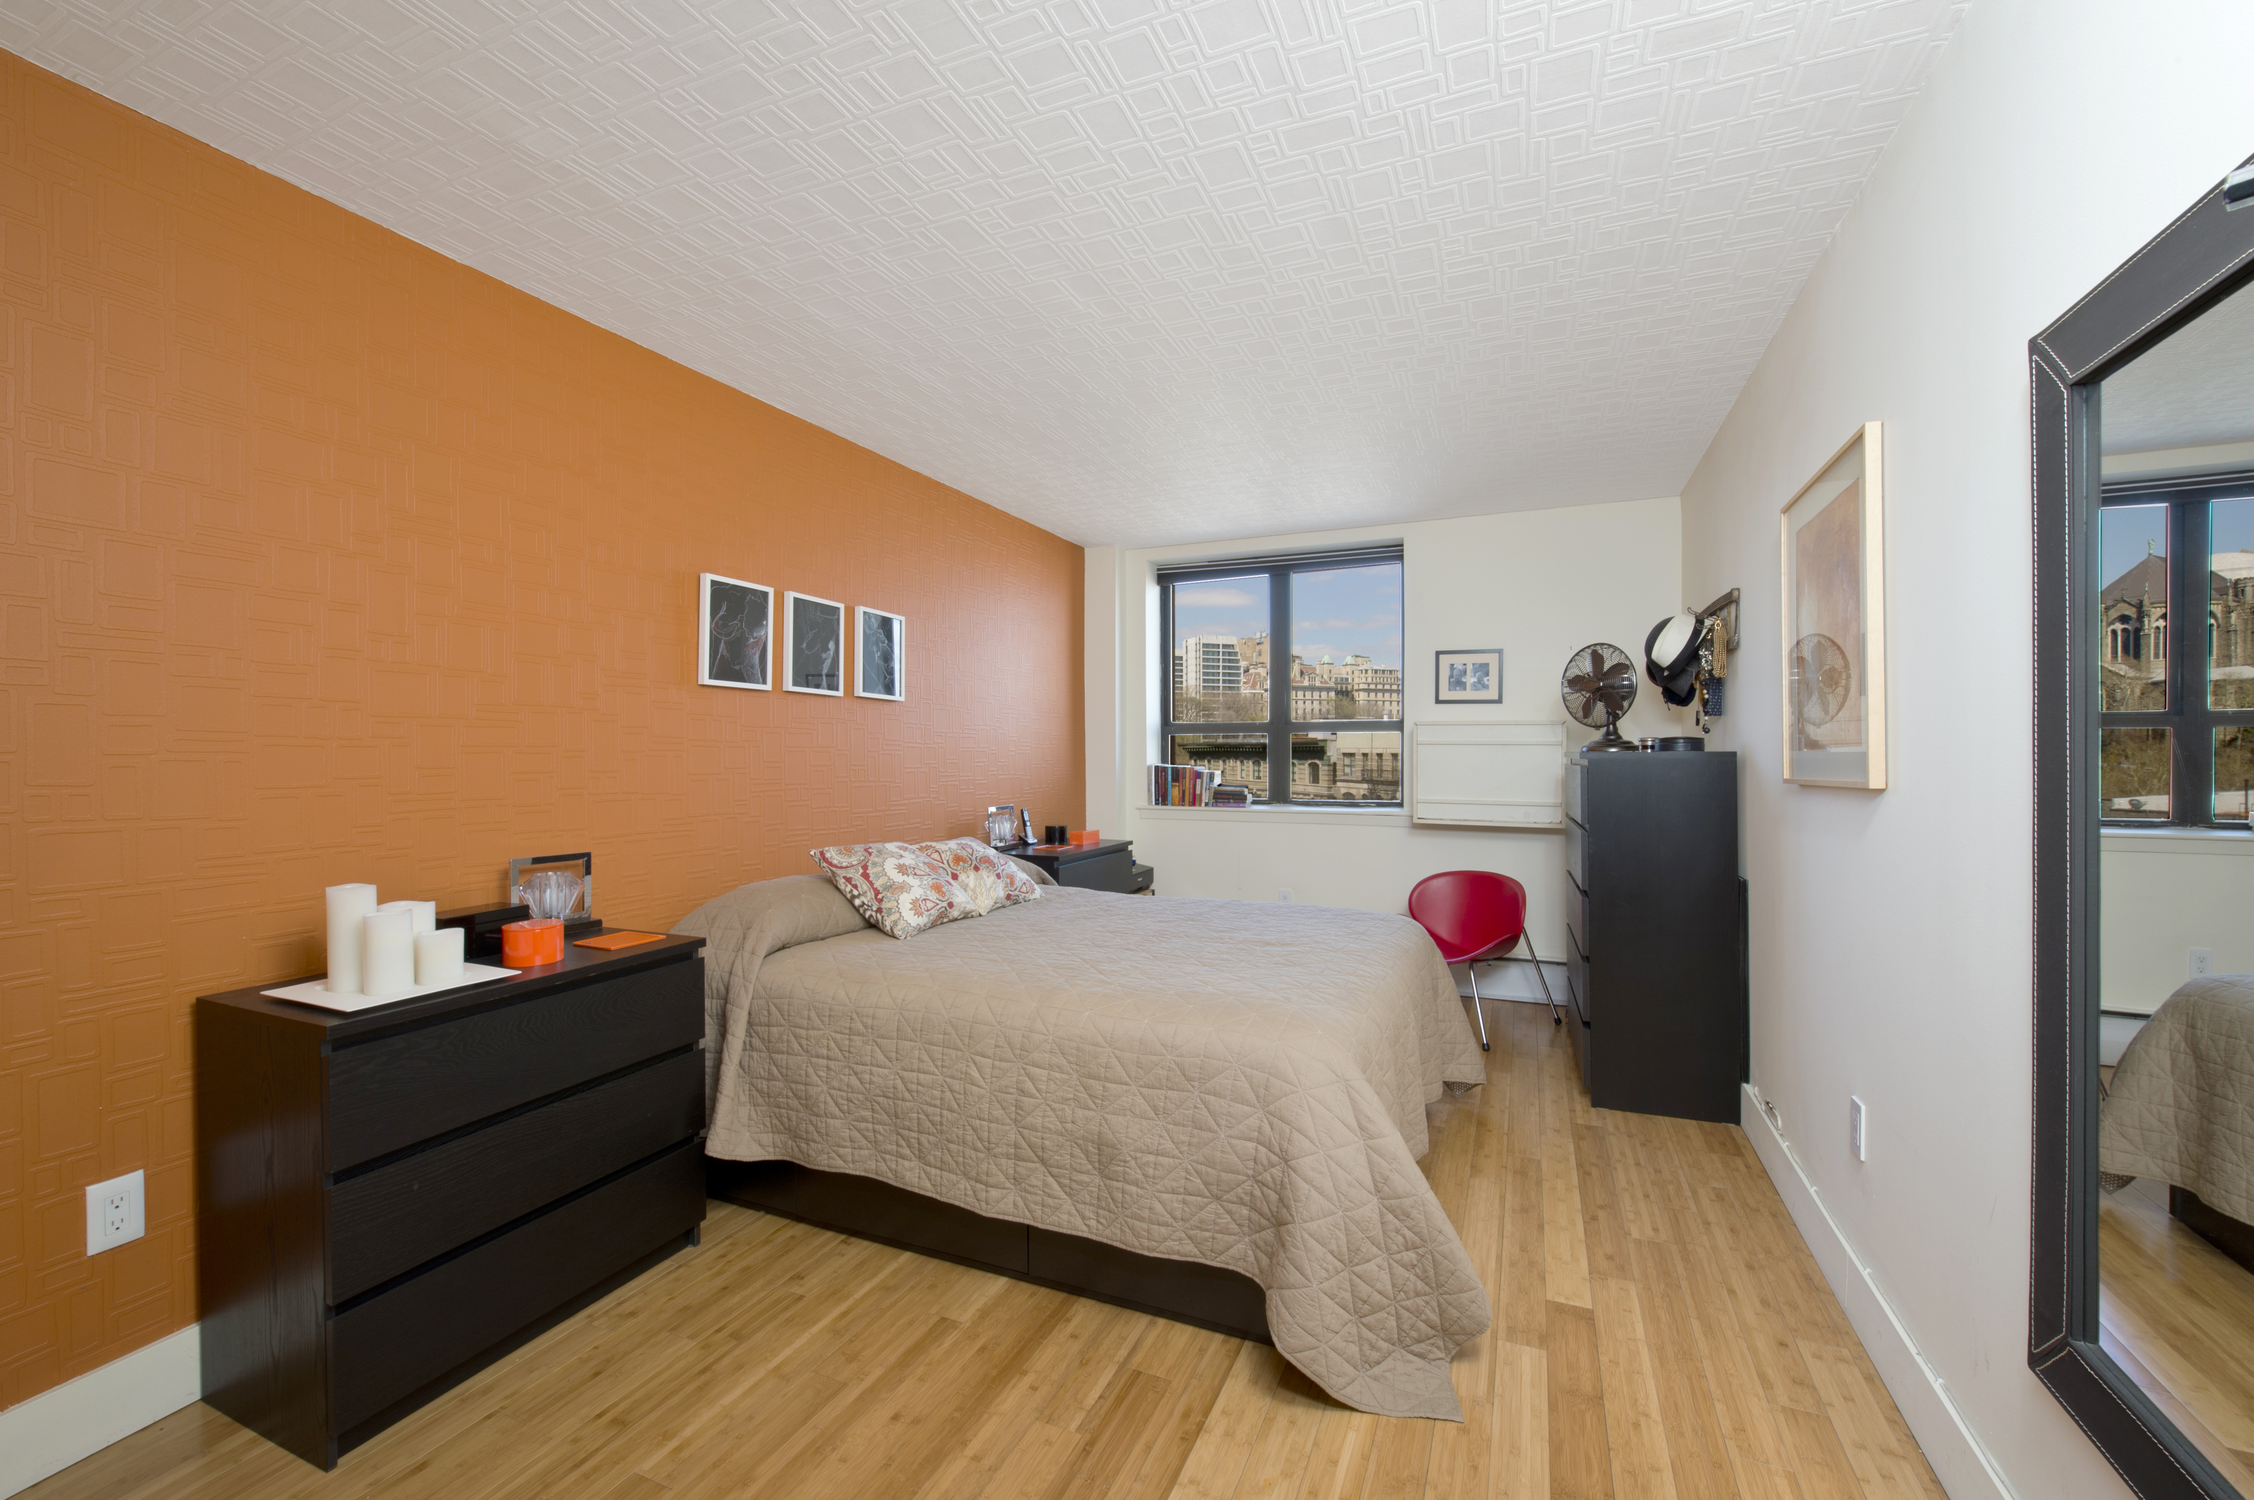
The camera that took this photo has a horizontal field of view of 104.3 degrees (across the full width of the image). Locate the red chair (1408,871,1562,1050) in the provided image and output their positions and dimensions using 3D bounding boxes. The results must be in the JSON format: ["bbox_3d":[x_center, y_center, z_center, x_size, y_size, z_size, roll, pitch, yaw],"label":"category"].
[{"bbox_3d":[1.577,0.909,4.067,0.570,0.710,0.570,0,0,-38],"label":"red chair"}]

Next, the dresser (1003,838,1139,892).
[{"bbox_3d":[-0.349,0.860,4.160,0.480,0.780,0.800,0,0,24],"label":"dresser"}]

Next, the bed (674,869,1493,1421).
[{"bbox_3d":[-0.036,0.840,2.883,2.320,0.840,1.790,0,0,24],"label":"bed"}]

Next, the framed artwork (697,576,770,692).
[{"bbox_3d":[-1.304,-0.386,2.941,0.030,0.360,0.275,0,0,24],"label":"framed artwork"}]

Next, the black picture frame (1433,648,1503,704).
[{"bbox_3d":[1.751,-0.372,4.478,0.320,0.277,0.020,0,0,24],"label":"black picture frame"}]

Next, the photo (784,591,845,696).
[{"bbox_3d":[-1.159,-0.383,3.261,0.030,0.360,0.270,0,0,24],"label":"photo"}]

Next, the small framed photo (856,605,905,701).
[{"bbox_3d":[-0.986,-0.377,3.516,0.022,0.348,0.272,0,0,24],"label":"small framed photo"}]

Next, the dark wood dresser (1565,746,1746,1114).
[{"bbox_3d":[1.980,0.629,3.351,0.480,1.230,0.800,0,0,23],"label":"dark wood dresser"}]

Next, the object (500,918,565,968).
[{"bbox_3d":[-1.370,0.446,2.024,0.118,0.087,0.118,0,0,24],"label":"object"}]

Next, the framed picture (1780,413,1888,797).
[{"bbox_3d":[1.619,-0.280,2.026,0.030,0.720,0.645,0,0,25],"label":"framed picture"}]

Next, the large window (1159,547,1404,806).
[{"bbox_3d":[0.865,-0.396,5.079,1.470,1.440,0.120,0,0,24],"label":"large window"}]

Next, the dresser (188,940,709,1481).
[{"bbox_3d":[-1.443,0.876,1.983,0.480,0.780,0.790,0,0,24],"label":"dresser"}]

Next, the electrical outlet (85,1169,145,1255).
[{"bbox_3d":[-1.847,0.847,1.603,0.008,0.124,0.074,0,0,24],"label":"electrical outlet"}]

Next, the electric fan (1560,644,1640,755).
[{"bbox_3d":[1.899,-0.209,3.501,0.250,0.445,0.340,0,0,-28],"label":"electric fan"}]

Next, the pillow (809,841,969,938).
[{"bbox_3d":[-0.794,0.465,3.037,0.450,0.130,0.440,37,15,19],"label":"pillow"}]

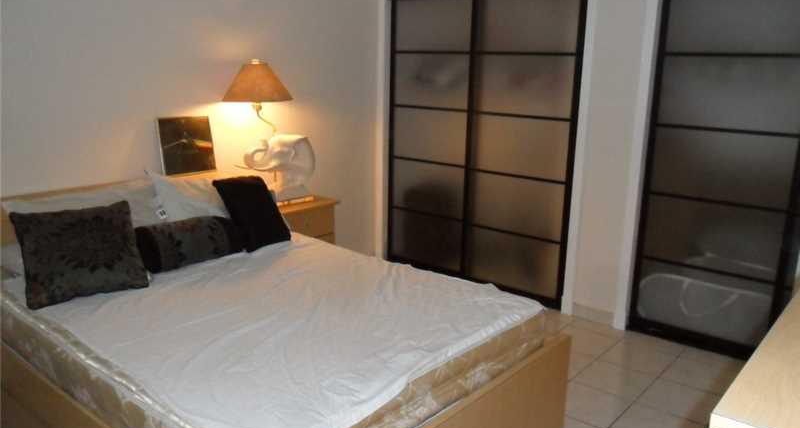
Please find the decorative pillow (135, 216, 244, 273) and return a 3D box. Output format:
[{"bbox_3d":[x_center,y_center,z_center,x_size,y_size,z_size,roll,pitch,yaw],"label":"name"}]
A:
[{"bbox_3d":[-0.863,0.113,2.682,0.195,0.195,0.480,13,18,39],"label":"decorative pillow"}]

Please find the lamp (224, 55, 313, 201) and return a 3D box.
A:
[{"bbox_3d":[-0.777,-0.488,3.814,0.400,0.885,0.630,13,18,39],"label":"lamp"}]

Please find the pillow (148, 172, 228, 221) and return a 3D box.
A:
[{"bbox_3d":[-0.910,-0.039,3.098,0.570,0.140,0.410,-14,64,-47],"label":"pillow"}]

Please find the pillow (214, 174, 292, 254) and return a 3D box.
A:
[{"bbox_3d":[-0.698,-0.011,2.996,0.290,0.380,0.130,-14,-19,-47],"label":"pillow"}]

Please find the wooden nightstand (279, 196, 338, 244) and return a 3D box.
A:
[{"bbox_3d":[-0.745,0.249,4.071,0.450,0.670,0.570,13,18,39],"label":"wooden nightstand"}]

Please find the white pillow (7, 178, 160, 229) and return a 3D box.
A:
[{"bbox_3d":[-1.274,0.073,2.680,0.640,0.140,0.420,-14,55,-47],"label":"white pillow"}]

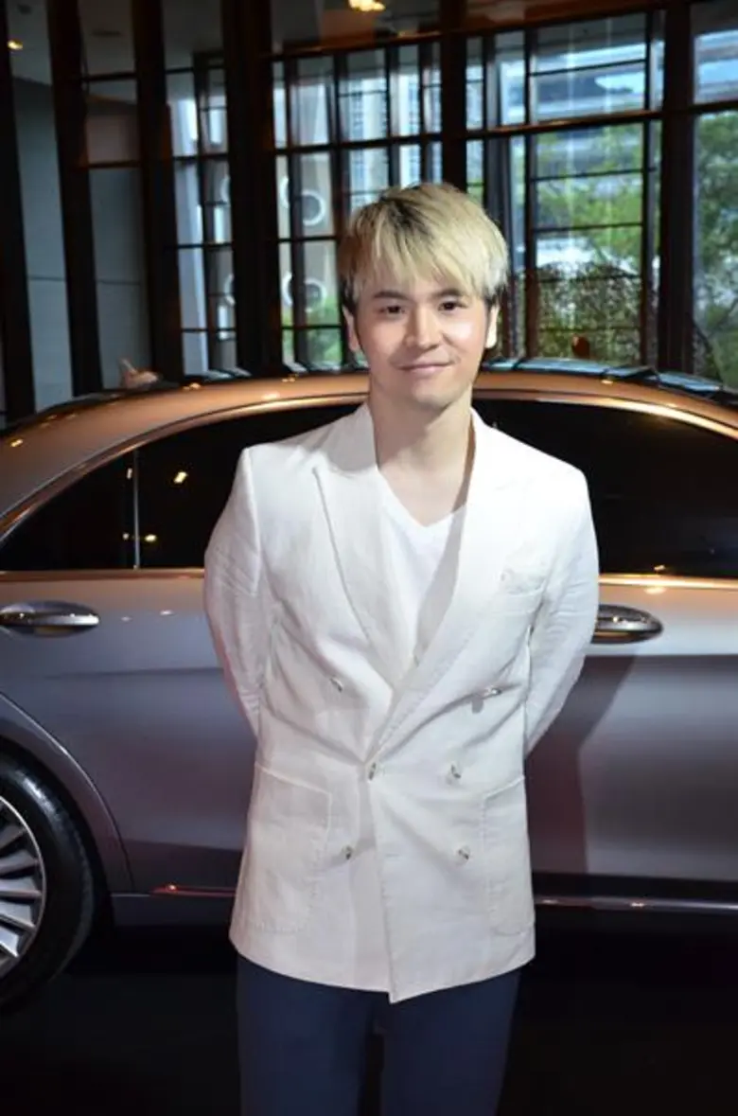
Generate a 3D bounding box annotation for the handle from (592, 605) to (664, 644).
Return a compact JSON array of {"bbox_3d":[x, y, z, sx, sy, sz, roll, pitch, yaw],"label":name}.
[{"bbox_3d":[0.496,0.140,3.285,0.228,0.082,0.050,0,11,7],"label":"handle"}]

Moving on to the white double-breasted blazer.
[{"bbox_3d":[0.039,0.168,2.022,0.505,0.730,0.300,-1,11,-9],"label":"white double-breasted blazer"}]

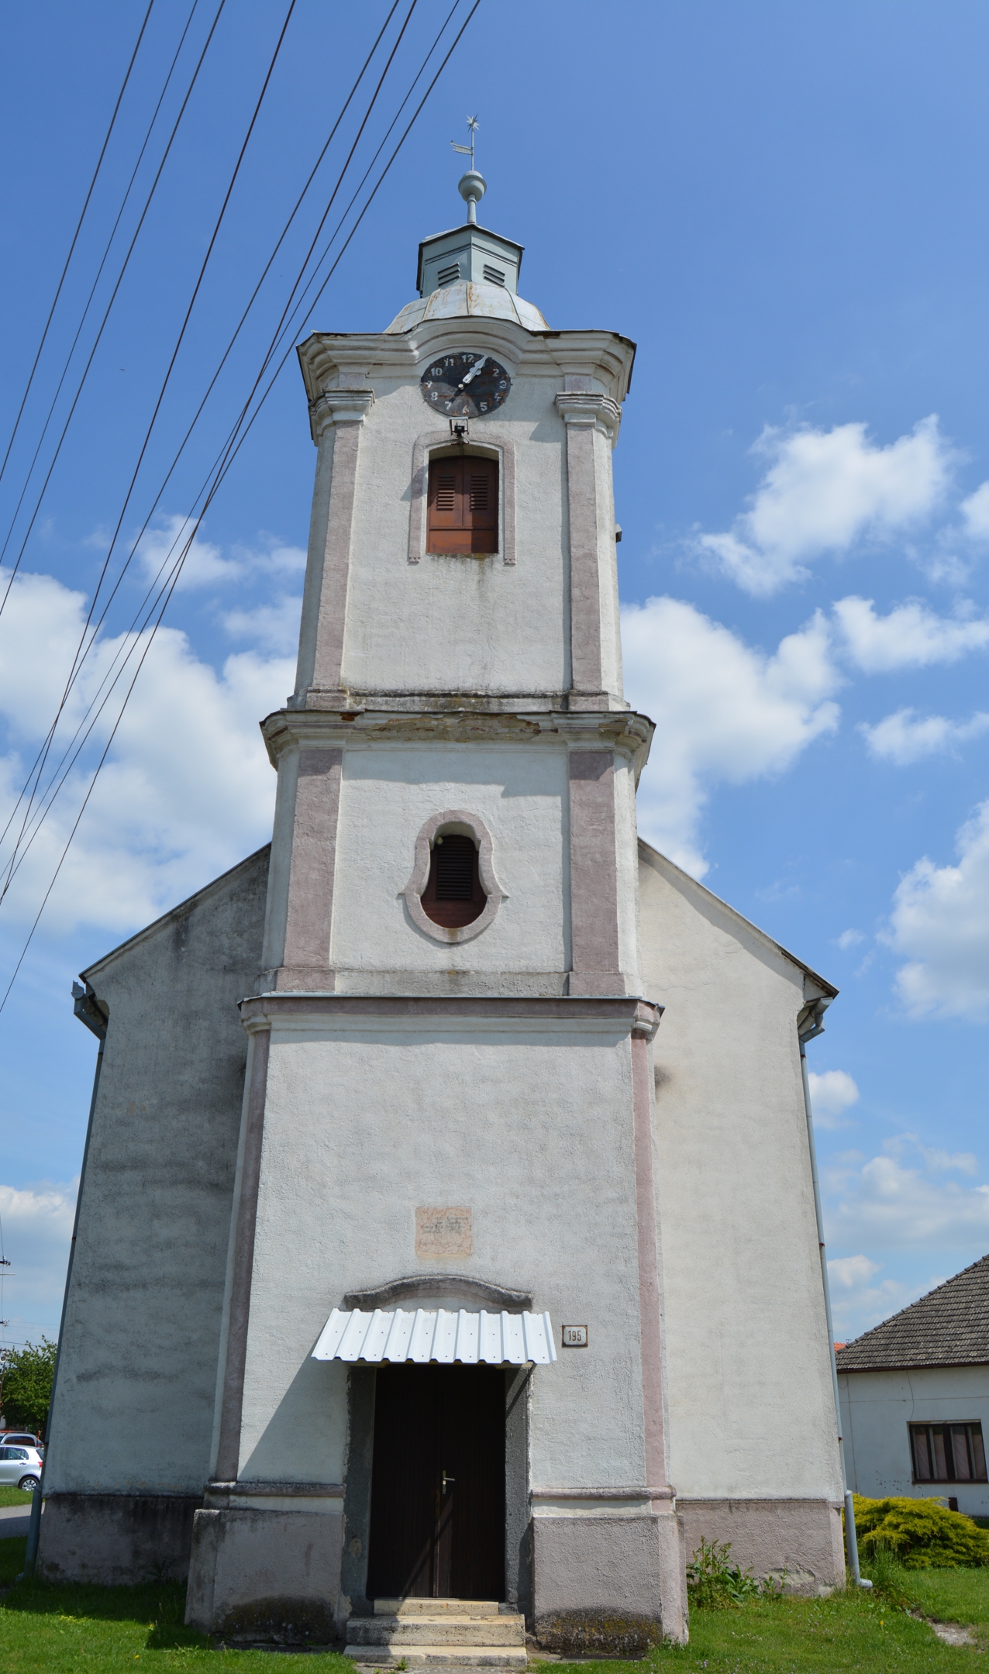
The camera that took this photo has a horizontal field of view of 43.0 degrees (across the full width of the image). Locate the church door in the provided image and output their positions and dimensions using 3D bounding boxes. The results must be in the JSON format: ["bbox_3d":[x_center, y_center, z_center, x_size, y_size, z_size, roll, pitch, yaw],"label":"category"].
[{"bbox_3d":[-0.521,5.972,11.771,1.270,2.060,0.100,1,-26,0],"label":"church door"}]

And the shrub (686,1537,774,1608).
[{"bbox_3d":[2.754,8.749,15.007,1.100,0.770,0.850,0,-26,0],"label":"shrub"}]

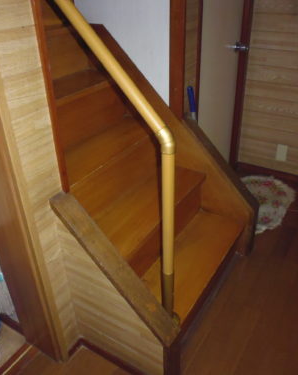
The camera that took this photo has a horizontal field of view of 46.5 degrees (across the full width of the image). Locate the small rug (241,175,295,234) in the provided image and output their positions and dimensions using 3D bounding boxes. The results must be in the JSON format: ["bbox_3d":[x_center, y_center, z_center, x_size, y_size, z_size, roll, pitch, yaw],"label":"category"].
[{"bbox_3d":[0.695,0.091,2.284,0.454,0.020,0.750,17,36,29],"label":"small rug"}]

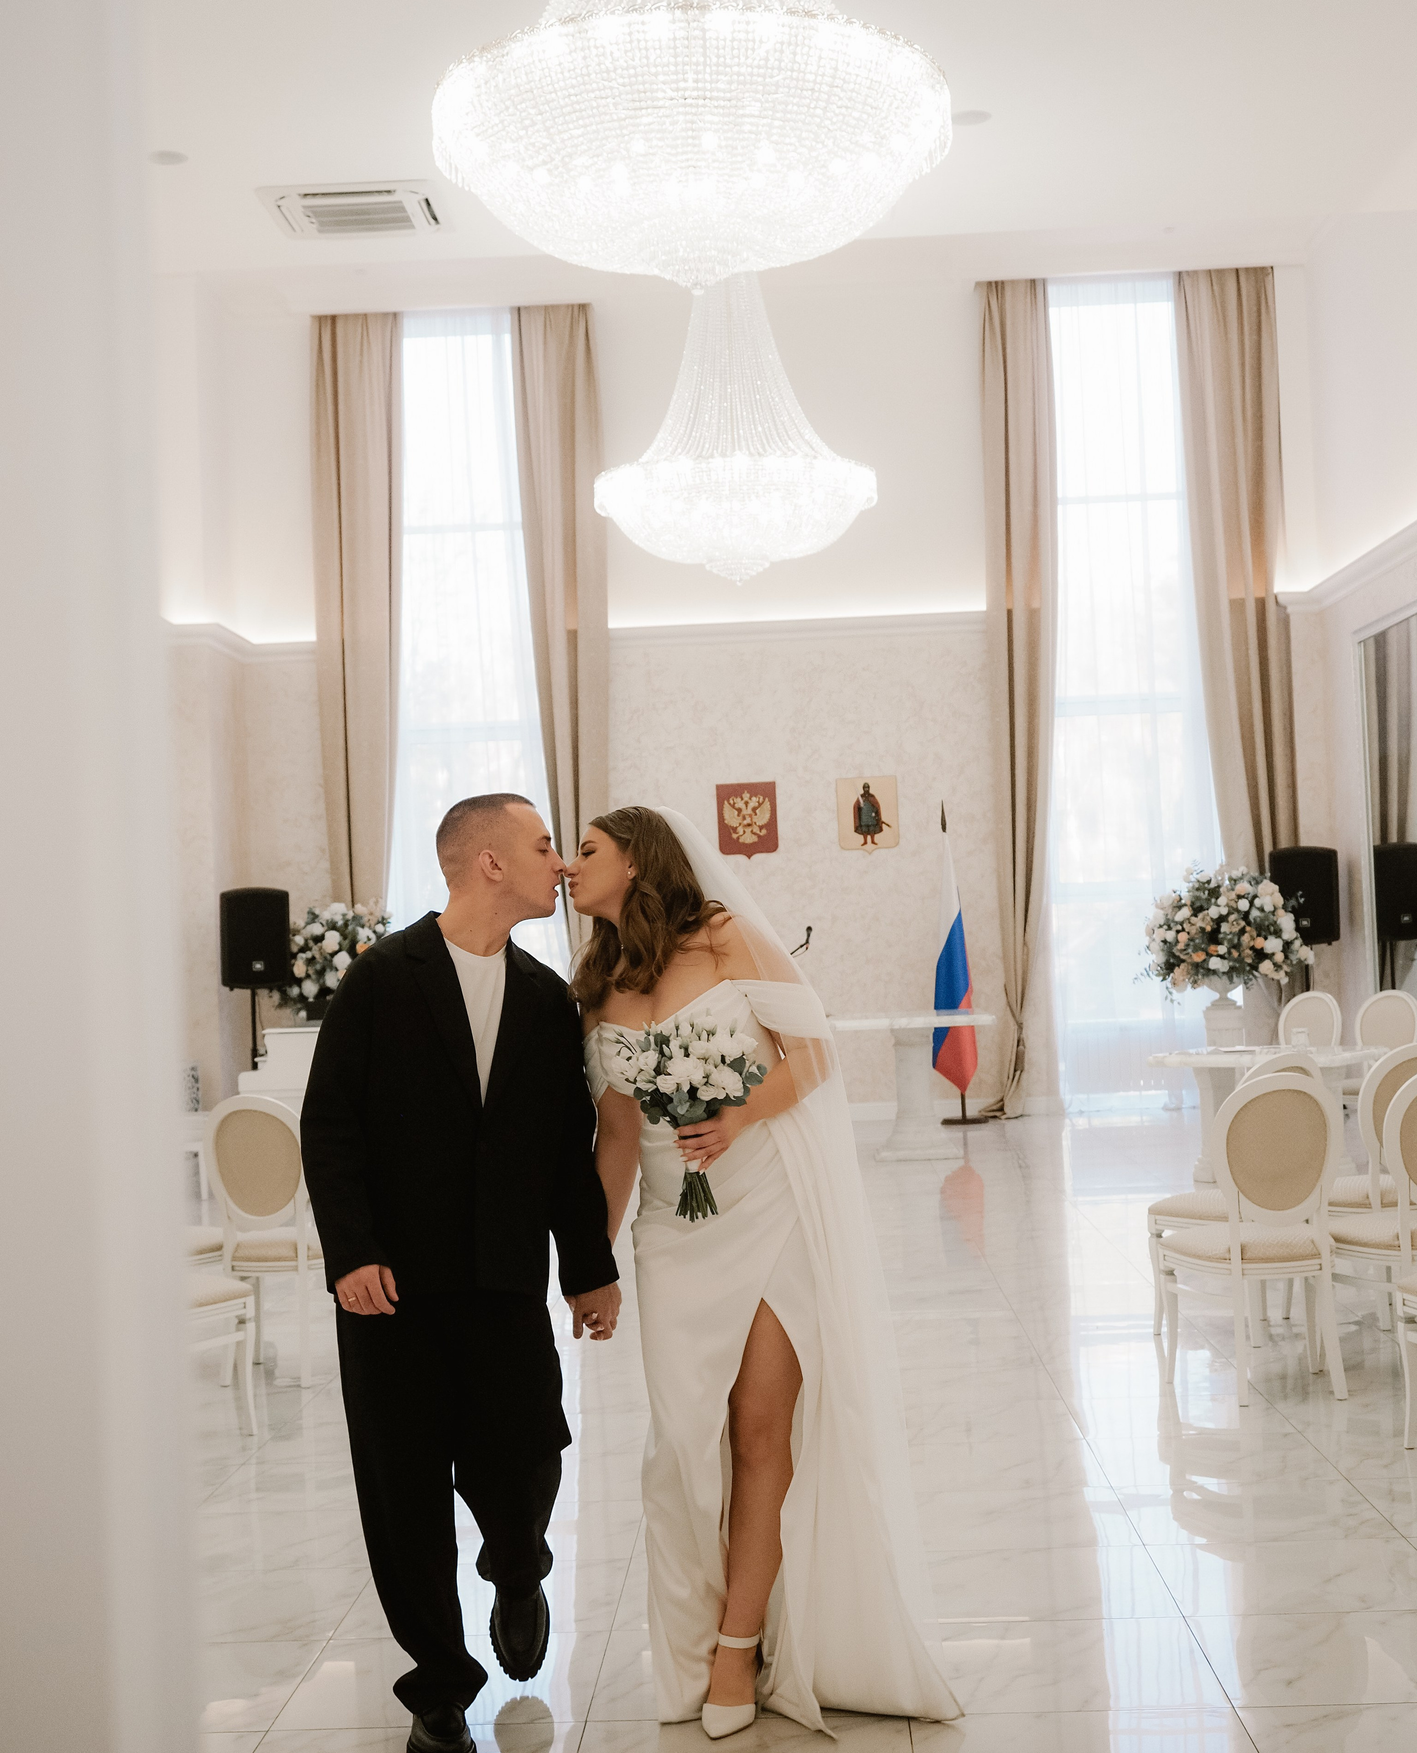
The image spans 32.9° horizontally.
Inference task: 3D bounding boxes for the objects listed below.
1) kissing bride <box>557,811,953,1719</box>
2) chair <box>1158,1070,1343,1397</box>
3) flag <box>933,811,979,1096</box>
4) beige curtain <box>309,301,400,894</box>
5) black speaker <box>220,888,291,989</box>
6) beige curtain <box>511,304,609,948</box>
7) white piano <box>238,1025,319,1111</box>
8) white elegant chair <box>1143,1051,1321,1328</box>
[{"bbox_3d":[0.132,0.722,4.664,0.700,1.690,0.700,-2,-1,8],"label":"kissing bride"},{"bbox_3d":[1.687,1.081,7.317,0.520,0.975,0.550,-2,-1,-9],"label":"chair"},{"bbox_3d":[1.841,0.572,17.882,0.360,2.130,0.250,-2,-1,2],"label":"flag"},{"bbox_3d":[-2.572,-1.148,18.250,0.700,6.280,0.250,-2,-1,2],"label":"beige curtain"},{"bbox_3d":[-3.272,0.442,17.342,0.440,0.700,0.380,-1,-2,-23],"label":"black speaker"},{"bbox_3d":[-1.084,-1.202,18.191,0.660,6.280,0.250,-2,-1,2],"label":"beige curtain"},{"bbox_3d":[-2.454,1.429,14.856,0.550,1.030,1.450,-2,-1,2],"label":"white piano"},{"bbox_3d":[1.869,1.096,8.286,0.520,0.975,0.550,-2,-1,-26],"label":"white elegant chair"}]

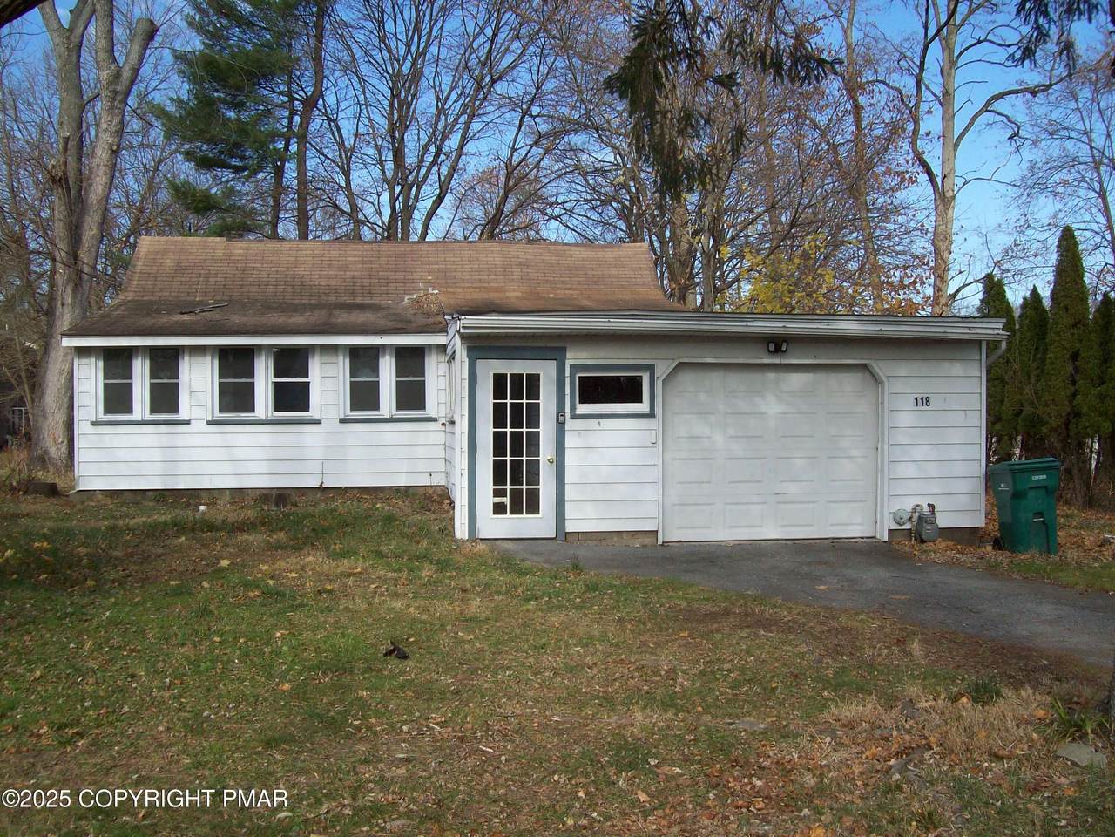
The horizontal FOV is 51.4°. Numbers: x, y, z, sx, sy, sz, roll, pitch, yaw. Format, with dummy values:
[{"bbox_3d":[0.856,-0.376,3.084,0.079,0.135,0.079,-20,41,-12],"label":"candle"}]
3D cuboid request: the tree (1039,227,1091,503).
[{"bbox_3d":[8.100,-0.850,18.500,0.830,4.400,0.830,0,1,0],"label":"tree"}]

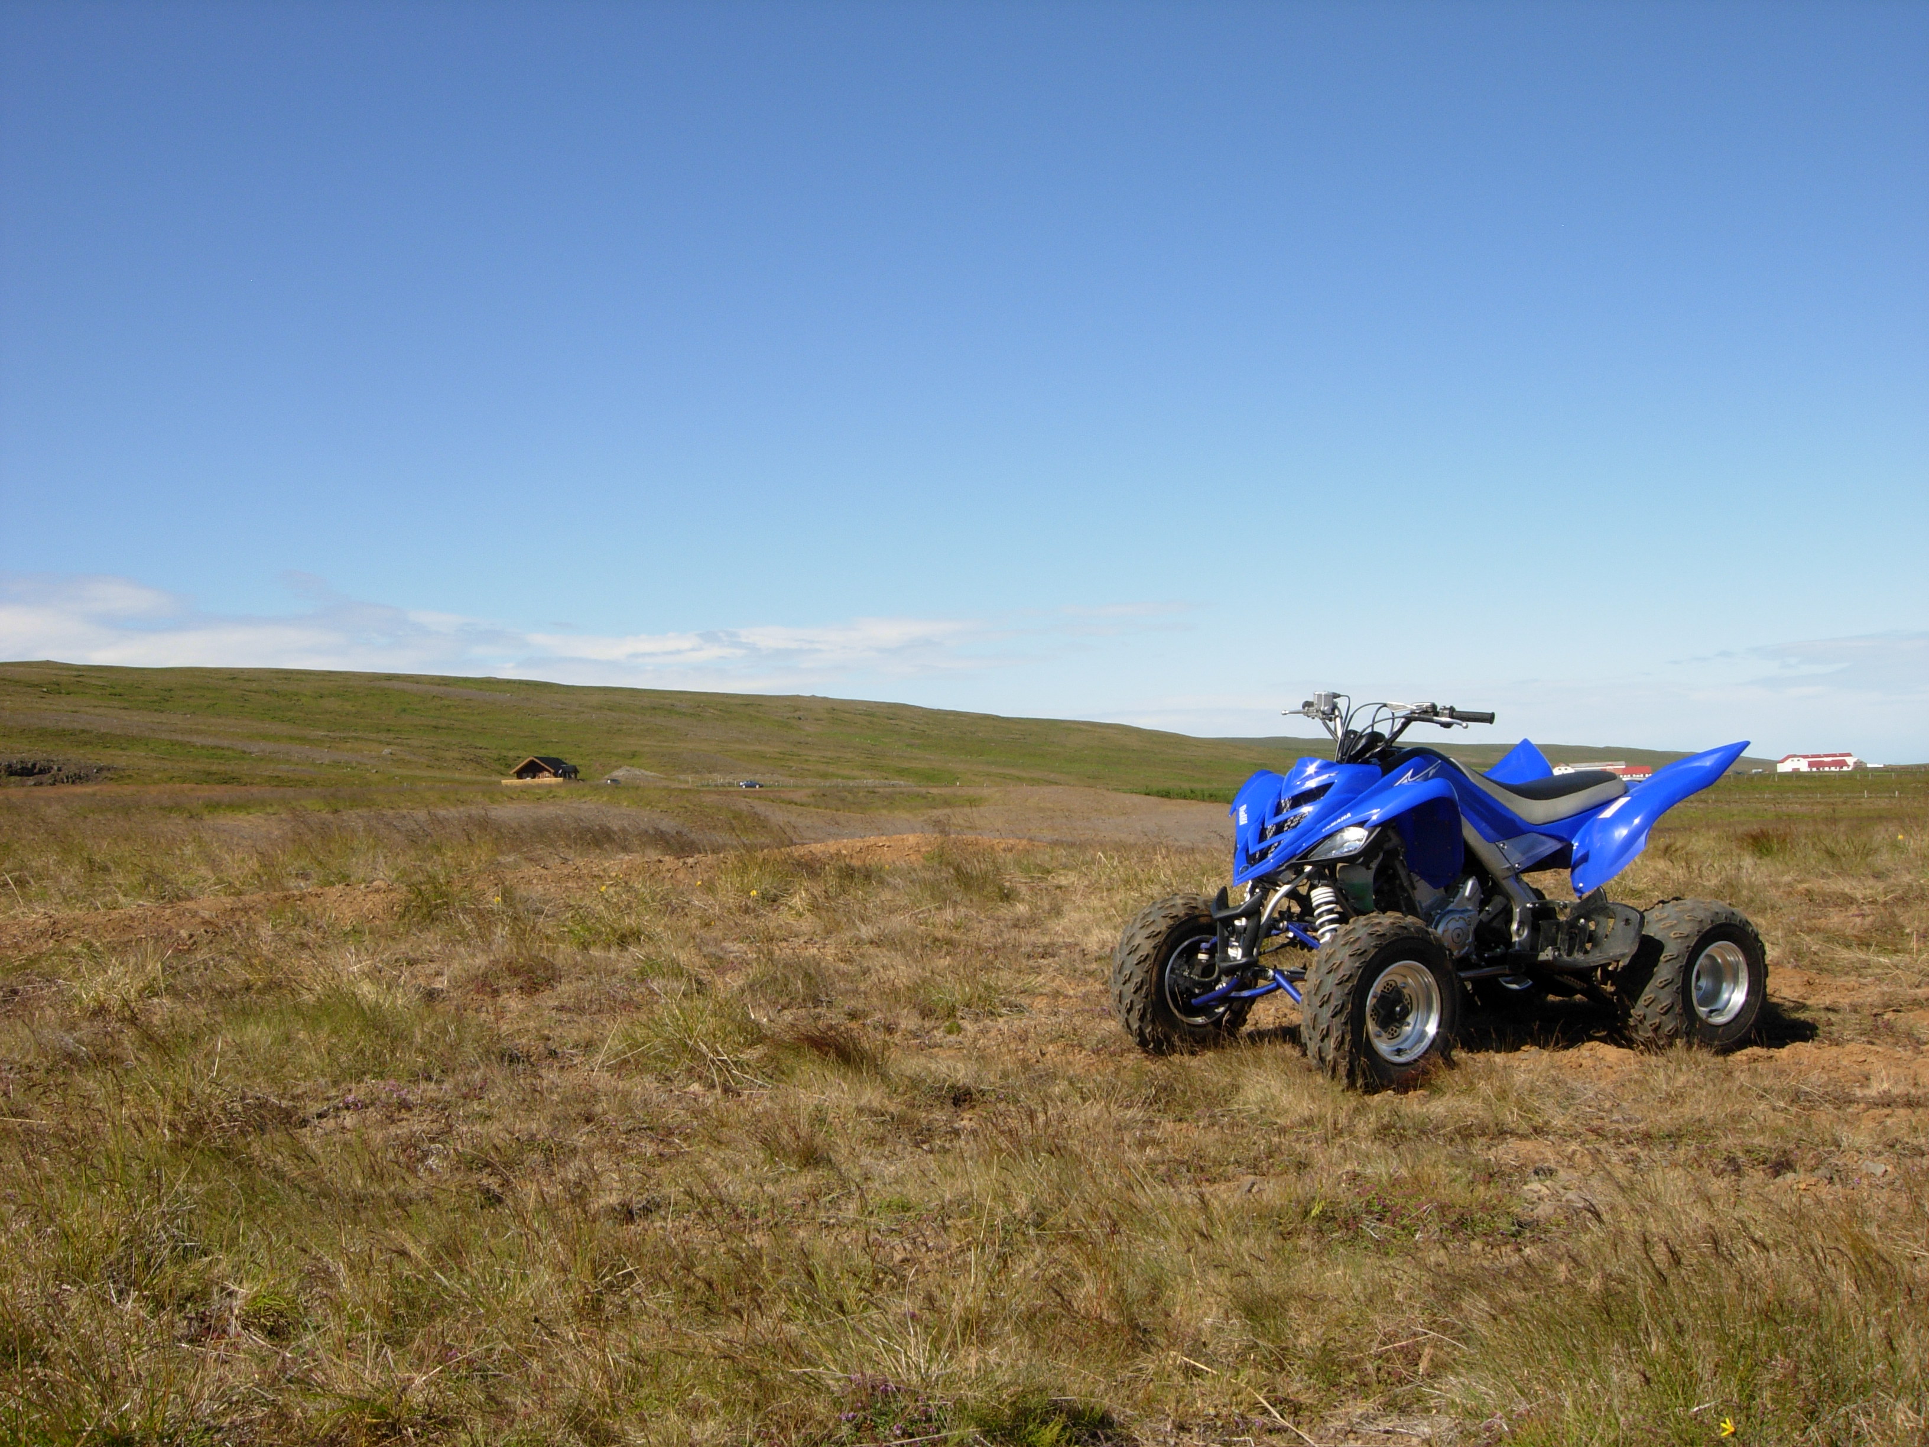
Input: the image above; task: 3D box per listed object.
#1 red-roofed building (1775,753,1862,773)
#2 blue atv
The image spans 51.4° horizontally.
[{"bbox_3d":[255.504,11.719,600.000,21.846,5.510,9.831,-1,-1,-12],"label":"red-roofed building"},{"bbox_3d":[1.522,0.490,6.391,1.850,1.140,1.160,-1,-1,-29],"label":"blue atv"}]

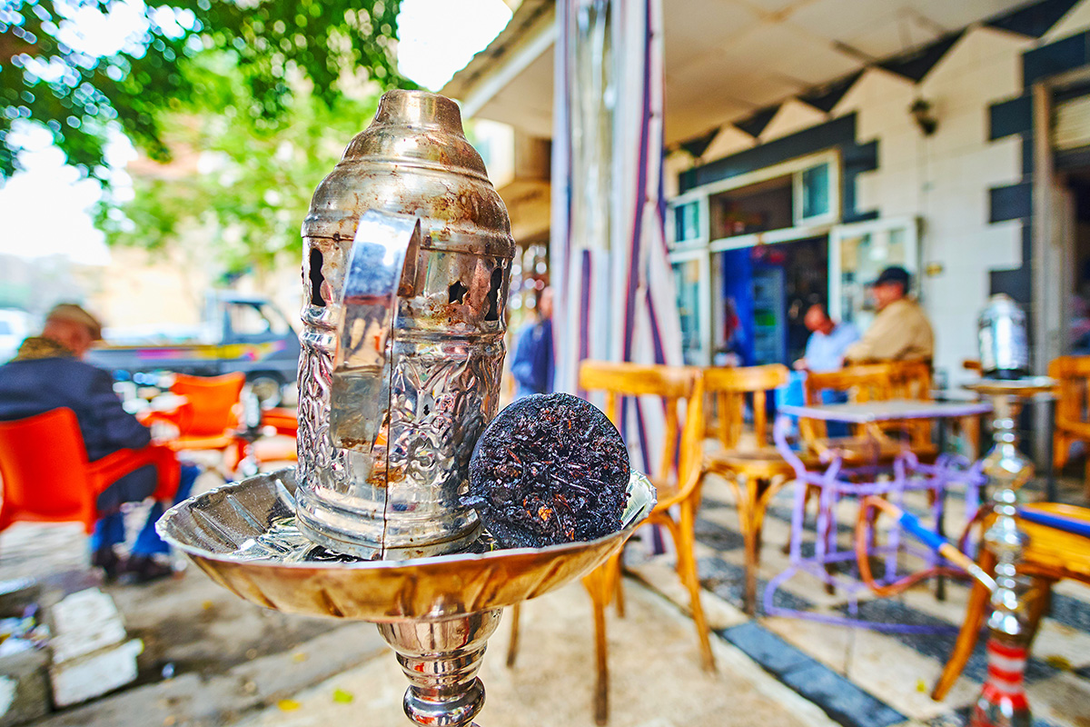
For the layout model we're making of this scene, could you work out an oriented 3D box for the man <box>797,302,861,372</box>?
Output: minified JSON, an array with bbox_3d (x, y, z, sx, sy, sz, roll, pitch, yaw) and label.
[{"bbox_3d":[1.820,0.220,3.470,0.540,1.220,0.780,0,0,41],"label":"man"}]

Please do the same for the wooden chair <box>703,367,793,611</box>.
[{"bbox_3d":[0.800,0.415,2.070,0.430,0.820,0.470,0,0,-13],"label":"wooden chair"}]

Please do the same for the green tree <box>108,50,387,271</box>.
[{"bbox_3d":[-6.100,-2.600,11.000,5.200,6.600,5.000,0,0,-29],"label":"green tree"}]

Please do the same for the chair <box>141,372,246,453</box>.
[{"bbox_3d":[-1.890,0.460,3.020,0.550,0.800,0.560,0,0,-25],"label":"chair"}]

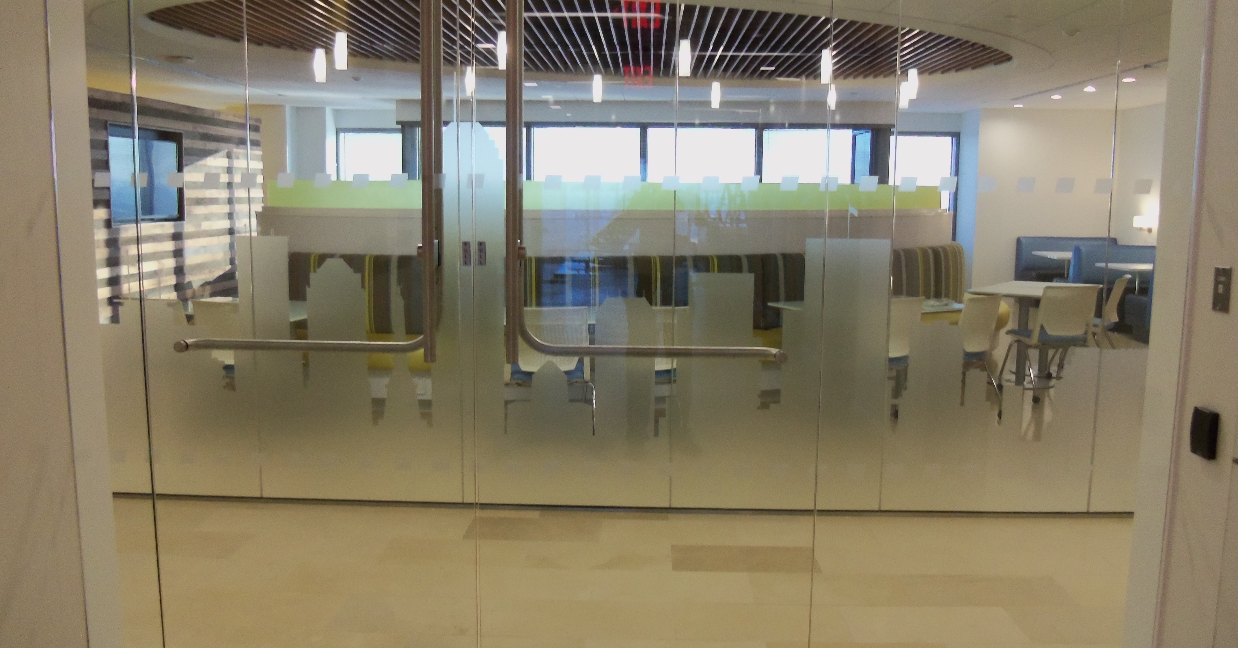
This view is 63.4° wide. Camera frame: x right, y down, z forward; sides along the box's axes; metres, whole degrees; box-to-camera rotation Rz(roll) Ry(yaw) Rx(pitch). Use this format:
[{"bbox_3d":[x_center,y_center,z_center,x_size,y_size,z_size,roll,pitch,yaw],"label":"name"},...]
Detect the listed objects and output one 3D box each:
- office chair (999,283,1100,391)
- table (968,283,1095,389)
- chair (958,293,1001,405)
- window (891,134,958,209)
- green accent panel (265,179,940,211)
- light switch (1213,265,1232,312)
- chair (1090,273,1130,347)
[{"bbox_3d":[3.222,0.128,7.489,0.530,0.860,0.560,-2,8,-17],"label":"office chair"},{"bbox_3d":[3.417,0.092,8.203,0.760,0.750,1.320,6,9,36],"label":"table"},{"bbox_3d":[2.255,0.214,6.758,0.530,0.860,0.560,-5,9,-38],"label":"chair"},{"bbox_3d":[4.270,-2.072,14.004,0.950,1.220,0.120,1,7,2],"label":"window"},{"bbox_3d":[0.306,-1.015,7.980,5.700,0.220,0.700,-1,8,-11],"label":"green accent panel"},{"bbox_3d":[1.464,-0.083,2.426,0.012,0.113,0.072,1,7,2],"label":"light switch"},{"bbox_3d":[3.928,0.022,8.357,0.560,0.860,0.530,6,9,34],"label":"chair"}]

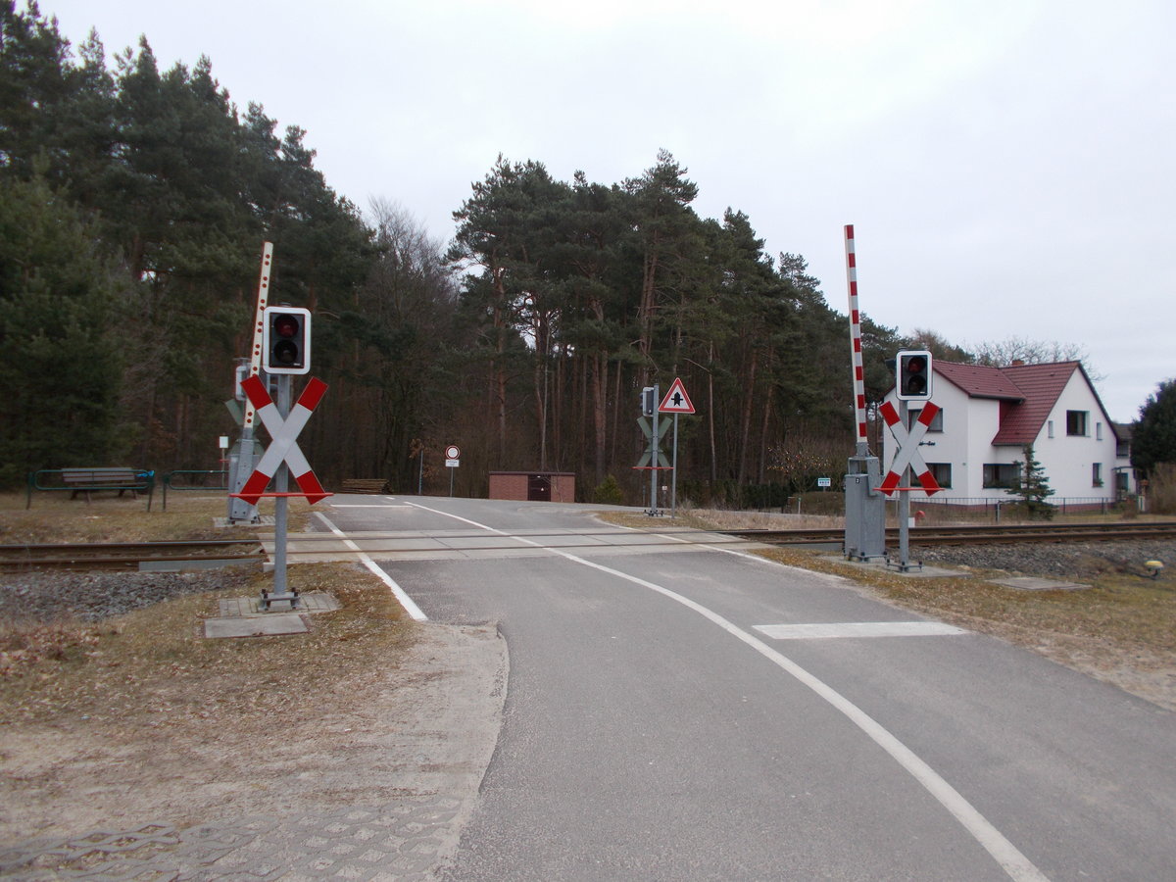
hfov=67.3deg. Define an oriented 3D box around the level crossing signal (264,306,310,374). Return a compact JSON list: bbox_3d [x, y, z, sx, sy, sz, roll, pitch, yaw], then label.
[{"bbox_3d":[-2.502,-0.836,7.350,0.380,0.555,0.300,1,-1,-15],"label":"level crossing signal"}]

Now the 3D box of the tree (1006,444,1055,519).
[{"bbox_3d":[14.245,1.312,28.500,1.600,2.450,1.600,0,-1,27],"label":"tree"}]

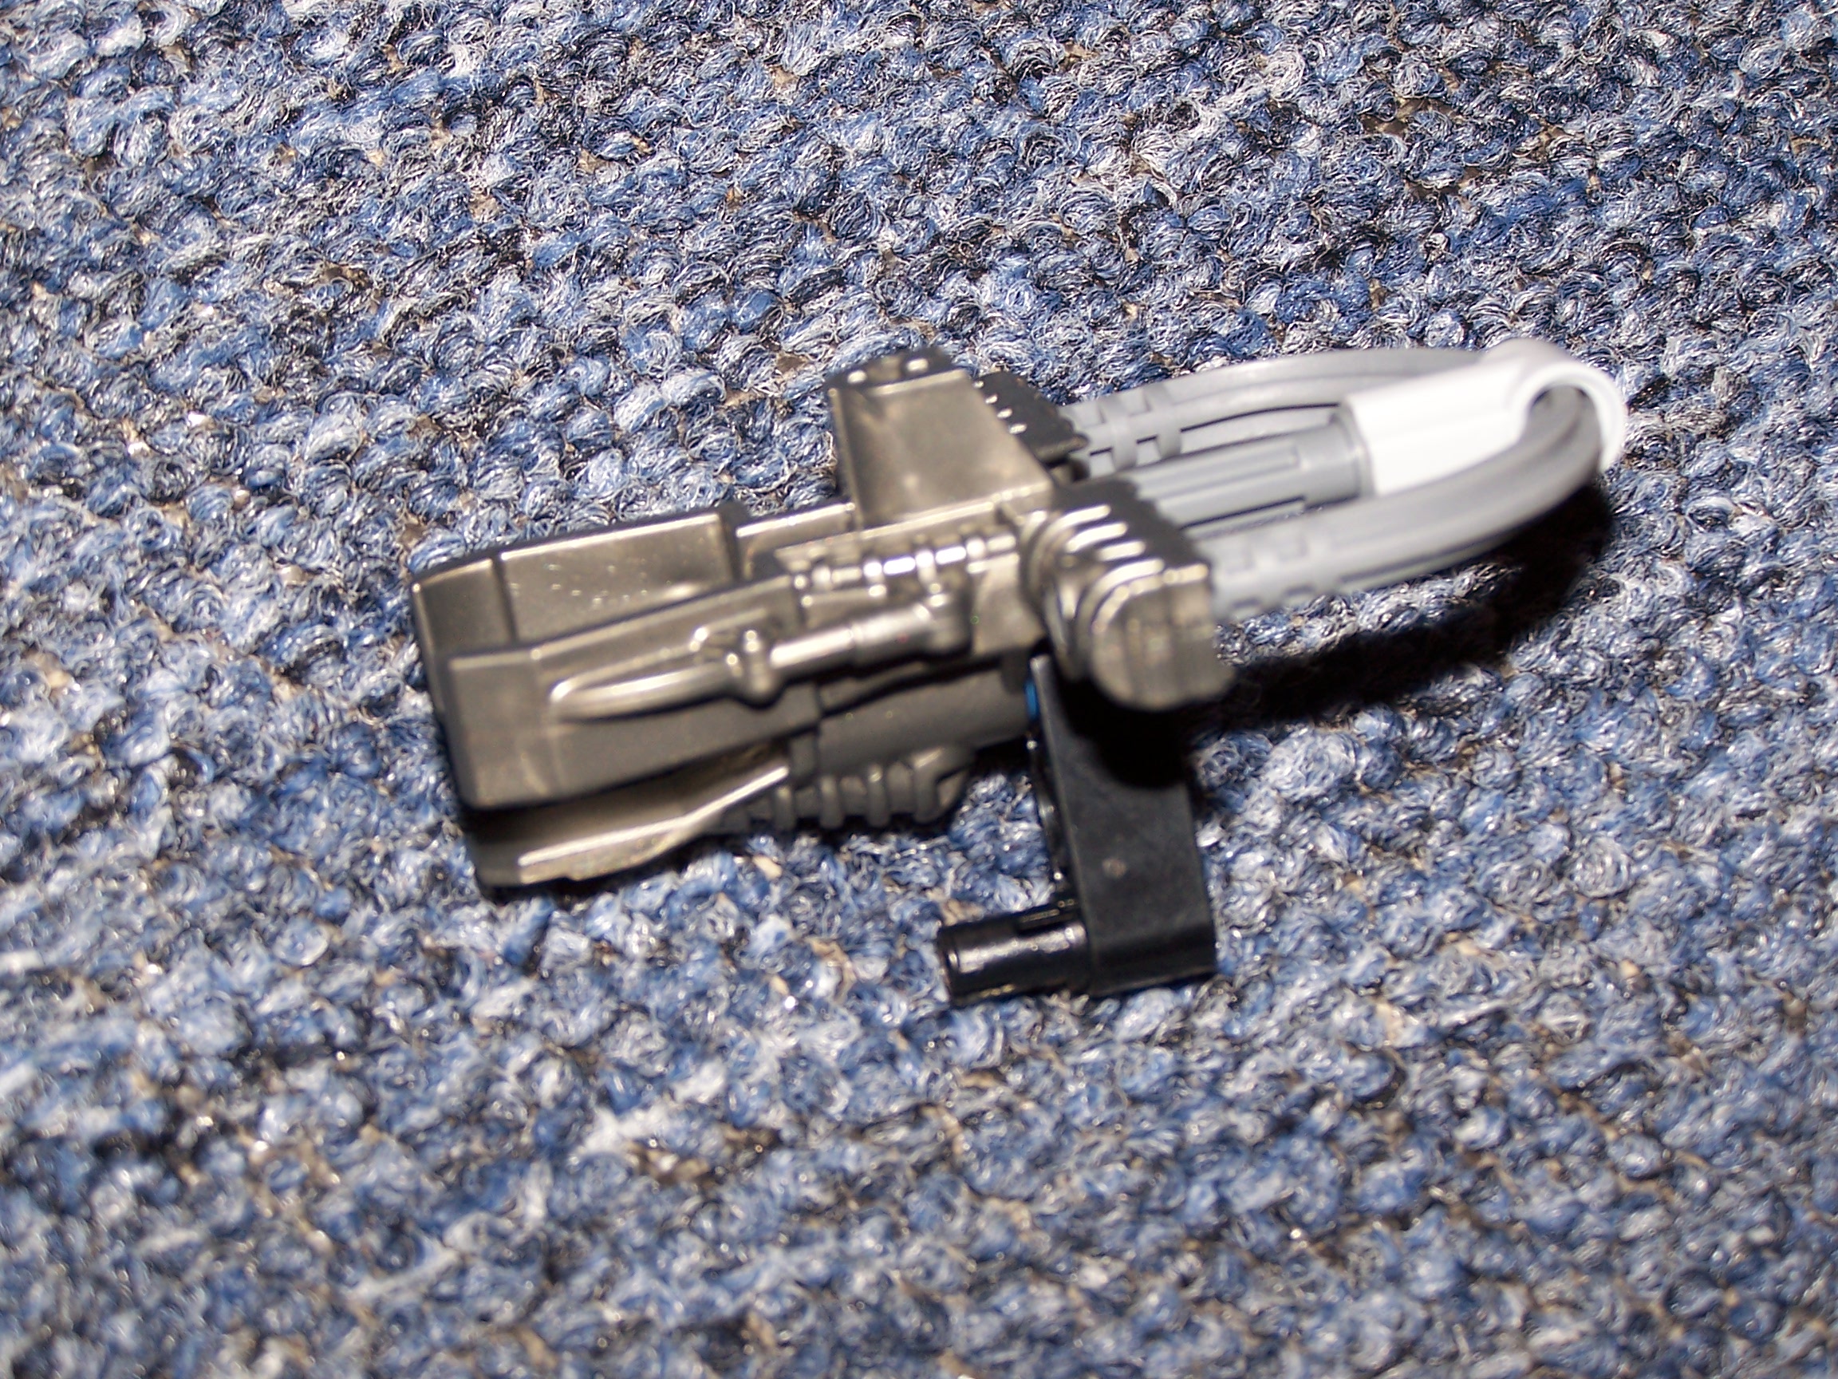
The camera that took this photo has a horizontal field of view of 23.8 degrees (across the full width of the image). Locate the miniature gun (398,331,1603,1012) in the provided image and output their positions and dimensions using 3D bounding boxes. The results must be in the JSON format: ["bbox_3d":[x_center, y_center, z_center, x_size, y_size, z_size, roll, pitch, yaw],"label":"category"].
[{"bbox_3d":[0.009,0.001,0.263,0.073,0.037,0.038,-12,21,-9],"label":"miniature gun"}]

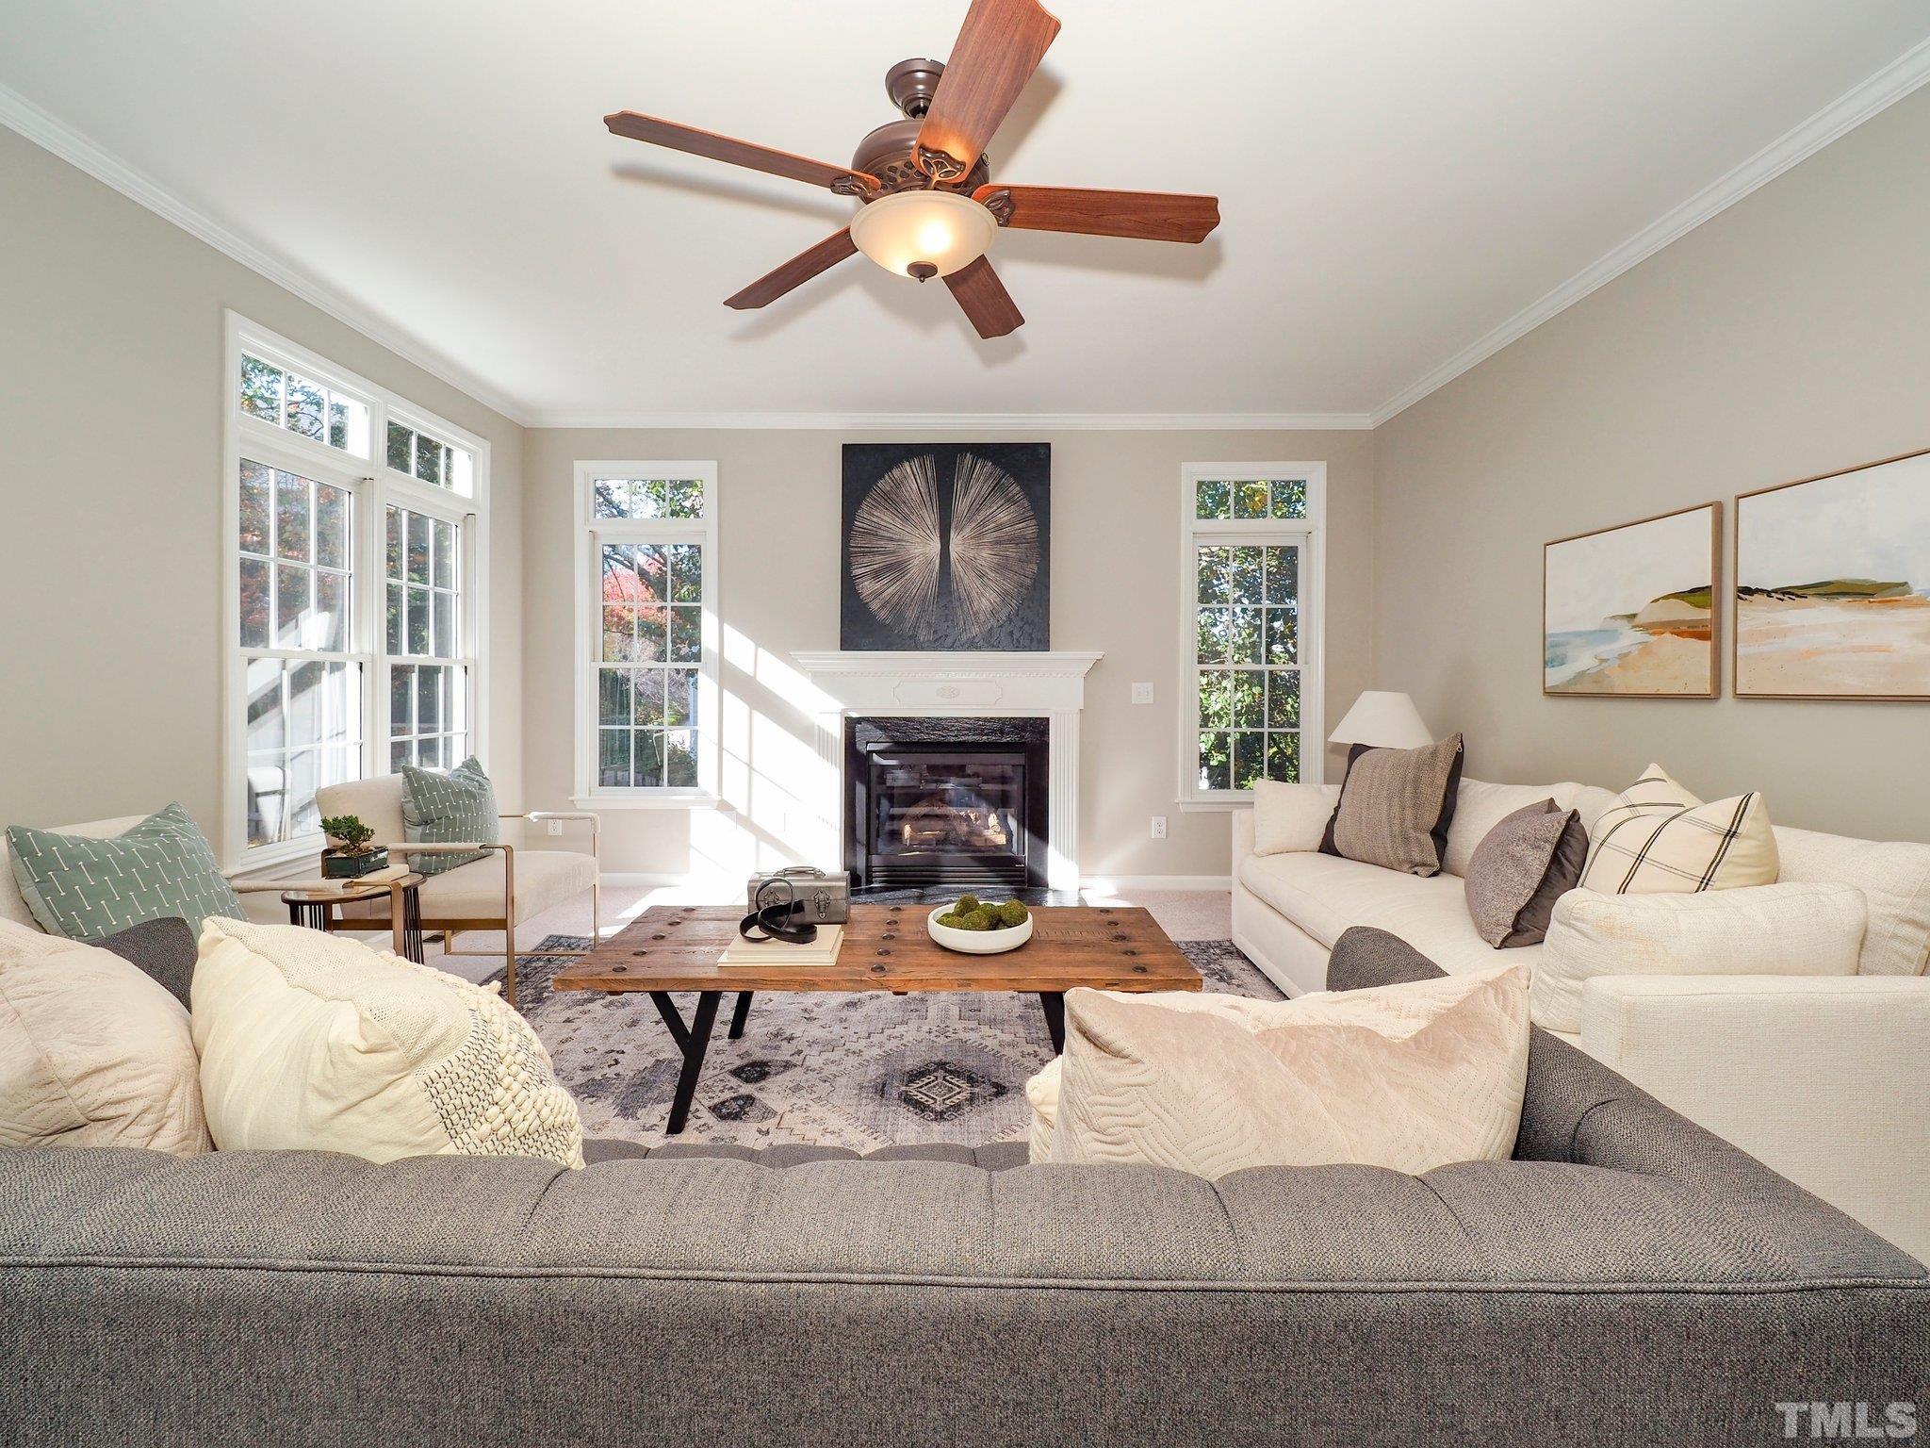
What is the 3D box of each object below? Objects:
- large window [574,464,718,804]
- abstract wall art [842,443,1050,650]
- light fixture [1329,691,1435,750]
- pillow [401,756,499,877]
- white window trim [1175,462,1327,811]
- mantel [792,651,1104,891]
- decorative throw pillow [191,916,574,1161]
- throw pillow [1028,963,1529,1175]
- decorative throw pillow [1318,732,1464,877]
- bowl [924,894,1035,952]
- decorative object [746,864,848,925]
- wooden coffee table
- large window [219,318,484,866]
[{"bbox_3d":[-1.834,-0.516,4.490,0.830,1.950,0.120,0,2,0],"label":"large window"},{"bbox_3d":[-0.104,-0.977,4.300,1.150,1.150,0.050,0,2,0],"label":"abstract wall art"},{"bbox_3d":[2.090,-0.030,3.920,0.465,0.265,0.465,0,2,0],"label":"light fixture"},{"bbox_3d":[-2.100,0.380,3.180,0.150,0.430,0.430,-13,0,10],"label":"pillow"},{"bbox_3d":[1.600,-0.490,4.370,0.820,1.930,0.120,0,2,0],"label":"white window trim"},{"bbox_3d":[-0.097,0.268,4.400,1.720,1.340,0.220,0,2,0],"label":"mantel"},{"bbox_3d":[-0.705,0.475,0.950,0.480,0.470,0.190,1,24,34],"label":"decorative throw pillow"},{"bbox_3d":[0.345,0.474,0.870,0.480,0.460,0.180,0,17,-4],"label":"throw pillow"},{"bbox_3d":[1.670,0.300,3.100,0.180,0.490,0.470,22,-11,-31],"label":"decorative throw pillow"},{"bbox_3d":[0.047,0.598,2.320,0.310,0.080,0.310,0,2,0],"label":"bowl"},{"bbox_3d":[-0.510,0.521,2.415,0.290,0.158,0.120,0,2,0],"label":"decorative object"},{"bbox_3d":[-0.222,0.848,2.330,1.670,0.420,0.630,0,2,0],"label":"wooden coffee table"},{"bbox_3d":[-2.510,-0.485,3.360,0.110,1.900,1.460,0,2,0],"label":"large window"}]

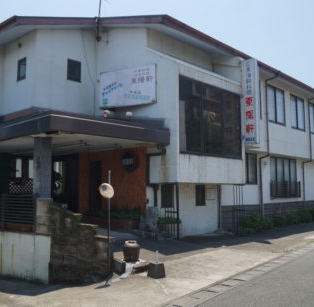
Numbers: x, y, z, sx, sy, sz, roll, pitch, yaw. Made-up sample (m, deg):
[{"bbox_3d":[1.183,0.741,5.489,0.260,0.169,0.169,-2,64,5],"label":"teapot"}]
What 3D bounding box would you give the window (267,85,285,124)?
[{"bbox_3d":[5.815,-2.294,20.371,0.120,1.738,1.817,-5,-7,40],"label":"window"}]

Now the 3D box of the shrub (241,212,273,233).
[{"bbox_3d":[4.202,2.799,17.502,0.800,0.700,2.100,-5,-7,40],"label":"shrub"}]

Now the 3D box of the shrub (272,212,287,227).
[{"bbox_3d":[4.999,2.693,17.213,0.500,0.570,0.650,-5,-7,40],"label":"shrub"}]

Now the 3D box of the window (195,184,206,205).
[{"bbox_3d":[1.459,1.400,14.020,0.100,0.698,0.559,-5,-7,40],"label":"window"}]

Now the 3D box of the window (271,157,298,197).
[{"bbox_3d":[5.948,1.155,19.451,0.200,1.839,2.941,-5,-7,40],"label":"window"}]

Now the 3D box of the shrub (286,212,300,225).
[{"bbox_3d":[5.858,2.810,18.236,0.480,0.500,0.600,-5,-7,40],"label":"shrub"}]

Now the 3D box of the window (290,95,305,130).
[{"bbox_3d":[6.794,-1.899,20.272,0.100,1.592,1.701,-5,-7,40],"label":"window"}]

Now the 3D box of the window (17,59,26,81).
[{"bbox_3d":[-4.385,-2.716,13.705,0.487,0.697,0.100,-5,-7,40],"label":"window"}]

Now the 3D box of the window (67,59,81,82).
[{"bbox_3d":[-3.048,-3.049,15.611,0.120,0.785,0.623,-5,-7,40],"label":"window"}]

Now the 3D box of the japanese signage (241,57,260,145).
[{"bbox_3d":[3.501,-1.952,15.701,0.520,3.120,0.260,-5,-7,40],"label":"japanese signage"}]

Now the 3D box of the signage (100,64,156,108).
[{"bbox_3d":[-0.905,-2.128,13.584,2.038,1.152,0.150,-3,-6,24],"label":"signage"}]

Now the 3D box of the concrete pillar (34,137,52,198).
[{"bbox_3d":[-2.959,0.572,10.953,0.207,1.908,0.398,-5,-7,40],"label":"concrete pillar"}]

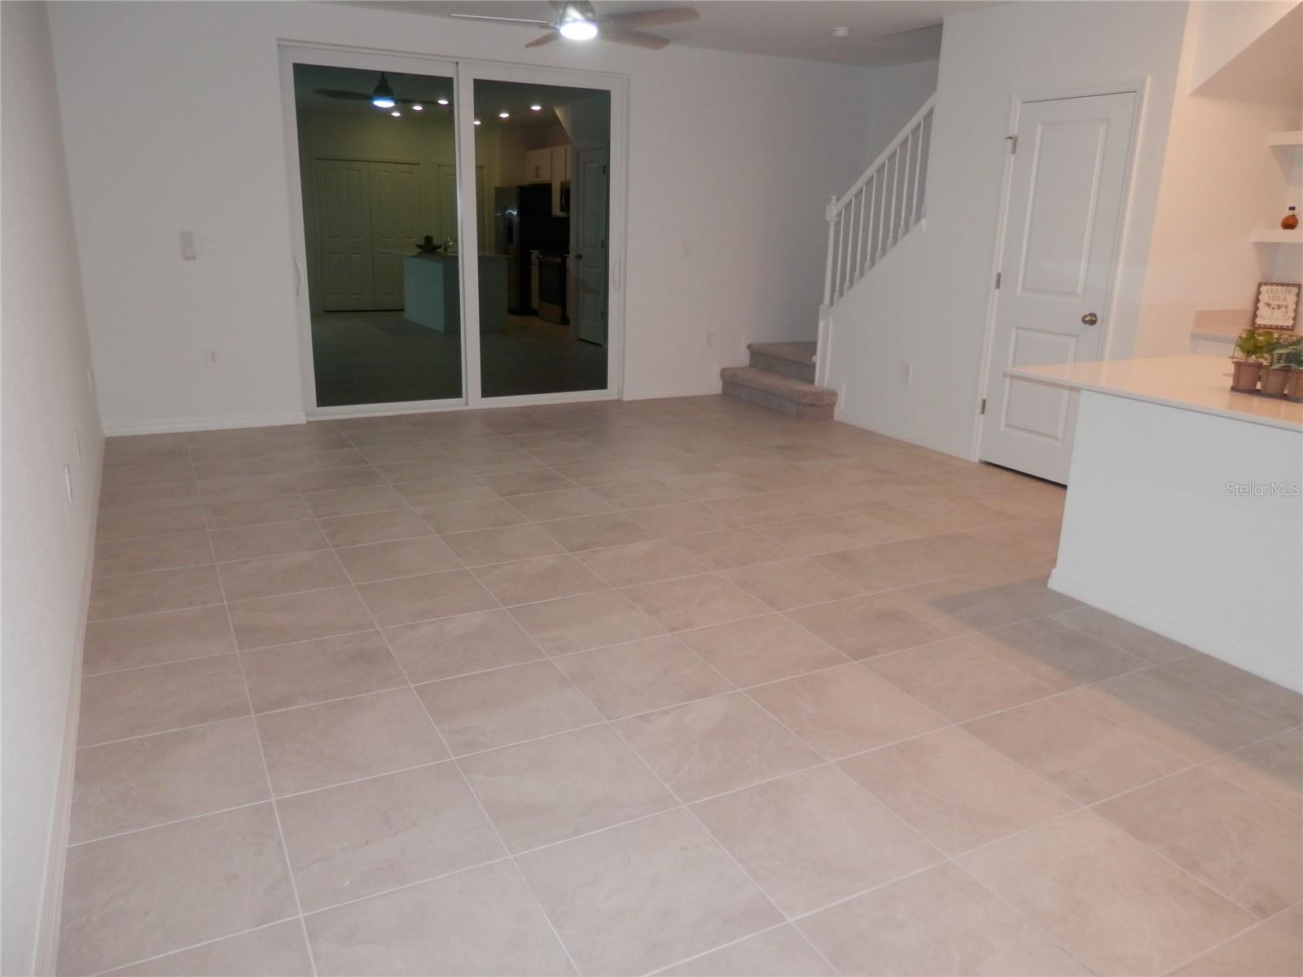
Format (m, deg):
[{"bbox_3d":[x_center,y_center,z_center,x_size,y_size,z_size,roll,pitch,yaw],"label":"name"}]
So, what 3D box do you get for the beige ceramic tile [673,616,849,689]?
[{"bbox_3d":[0.369,0.555,3.243,0.452,0.010,0.452,-7,18,-27],"label":"beige ceramic tile"}]

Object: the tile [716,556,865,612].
[{"bbox_3d":[0.570,0.389,3.830,0.453,0.010,0.447,-7,18,-27],"label":"tile"}]

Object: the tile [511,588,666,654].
[{"bbox_3d":[-0.238,0.484,3.413,0.453,0.012,0.448,-7,18,-27],"label":"tile"}]

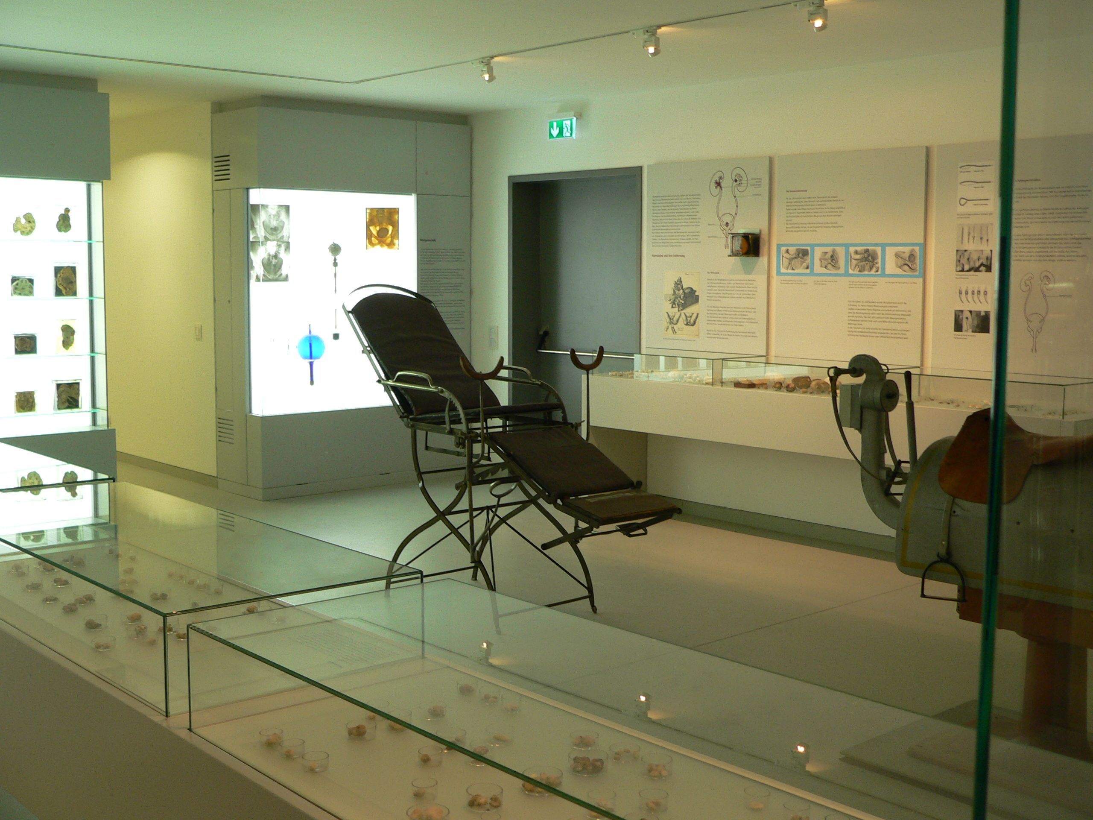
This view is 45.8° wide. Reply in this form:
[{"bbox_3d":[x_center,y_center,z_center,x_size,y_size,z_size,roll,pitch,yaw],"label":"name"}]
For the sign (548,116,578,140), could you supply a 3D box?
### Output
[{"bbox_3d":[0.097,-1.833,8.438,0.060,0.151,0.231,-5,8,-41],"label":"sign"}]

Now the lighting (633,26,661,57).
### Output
[{"bbox_3d":[0.456,-1.667,5.880,0.070,0.126,0.136,-5,8,-41],"label":"lighting"}]

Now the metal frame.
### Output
[{"bbox_3d":[-0.219,0.183,5.939,0.624,1.488,1.856,-6,9,-42],"label":"metal frame"}]

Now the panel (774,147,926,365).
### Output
[{"bbox_3d":[1.651,-0.800,7.172,0.027,1.242,0.984,-6,9,-42],"label":"panel"}]

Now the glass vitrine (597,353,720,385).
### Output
[{"bbox_3d":[0.775,-0.257,7.552,0.492,0.150,0.954,-5,8,-41],"label":"glass vitrine"}]

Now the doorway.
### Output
[{"bbox_3d":[0.237,-0.515,8.667,0.251,2.116,1.282,-5,8,-41],"label":"doorway"}]

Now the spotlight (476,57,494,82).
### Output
[{"bbox_3d":[-0.314,-1.766,6.733,0.070,0.126,0.111,-5,8,-41],"label":"spotlight"}]

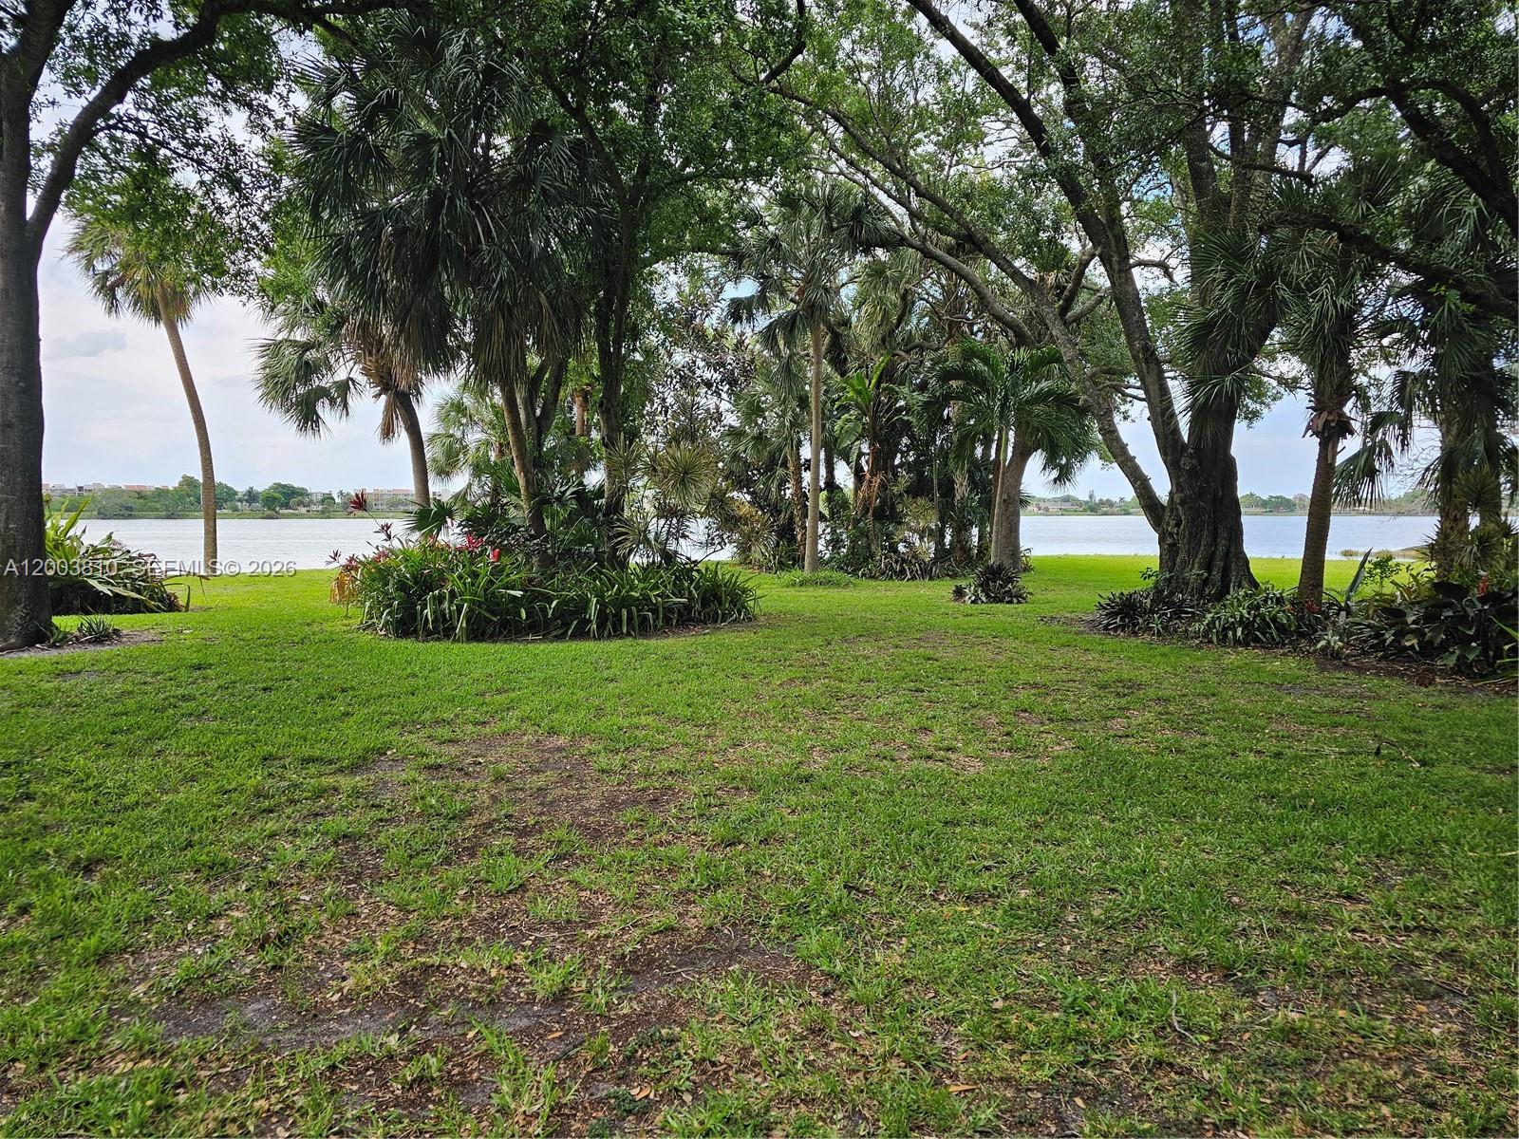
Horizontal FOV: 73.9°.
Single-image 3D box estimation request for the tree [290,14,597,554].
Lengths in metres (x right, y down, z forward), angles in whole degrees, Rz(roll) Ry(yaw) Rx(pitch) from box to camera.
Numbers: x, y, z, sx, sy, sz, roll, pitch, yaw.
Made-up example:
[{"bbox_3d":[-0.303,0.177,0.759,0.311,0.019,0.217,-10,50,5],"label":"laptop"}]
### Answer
[{"bbox_3d":[-4.879,-3.906,15.600,4.750,9.320,4.500,0,3,0],"label":"tree"}]

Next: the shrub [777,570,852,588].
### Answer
[{"bbox_3d":[1.245,0.191,22.300,1.630,0.330,1.400,0,3,0],"label":"shrub"}]

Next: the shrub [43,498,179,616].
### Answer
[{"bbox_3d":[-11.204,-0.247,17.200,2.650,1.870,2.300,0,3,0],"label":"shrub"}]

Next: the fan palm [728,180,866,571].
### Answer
[{"bbox_3d":[0.953,-4.381,23.500,3.370,9.320,3.300,0,3,0],"label":"fan palm"}]

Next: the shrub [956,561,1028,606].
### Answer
[{"bbox_3d":[4.205,0.233,18.200,1.280,0.700,1.150,0,3,0],"label":"shrub"}]

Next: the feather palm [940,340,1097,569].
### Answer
[{"bbox_3d":[4.968,-1.993,19.700,2.960,4.970,3.000,0,3,0],"label":"feather palm"}]

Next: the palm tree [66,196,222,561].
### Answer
[{"bbox_3d":[-15.409,-4.666,25.300,3.960,9.780,3.700,0,3,0],"label":"palm tree"}]

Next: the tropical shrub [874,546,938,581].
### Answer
[{"bbox_3d":[3.514,-0.144,24.200,1.540,0.760,1.200,0,3,0],"label":"tropical shrub"}]

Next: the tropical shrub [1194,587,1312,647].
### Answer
[{"bbox_3d":[6.143,0.561,12.500,1.480,0.700,1.200,0,3,0],"label":"tropical shrub"}]

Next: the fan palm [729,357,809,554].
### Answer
[{"bbox_3d":[0.433,-2.774,26.300,2.570,5.790,2.600,0,3,0],"label":"fan palm"}]

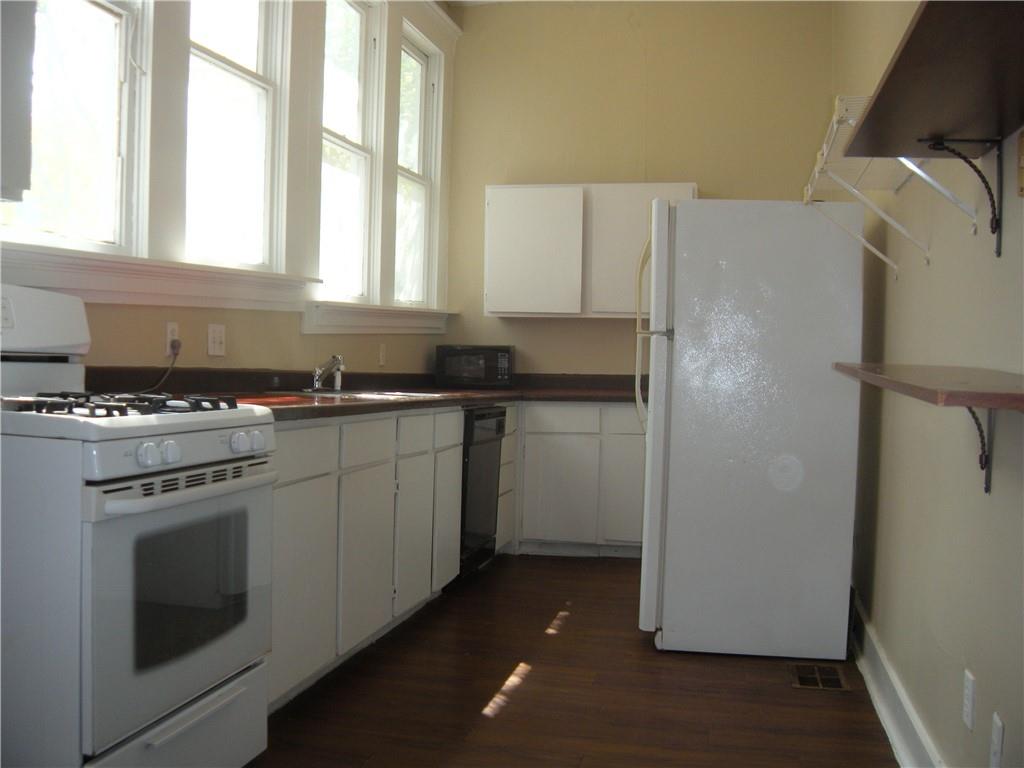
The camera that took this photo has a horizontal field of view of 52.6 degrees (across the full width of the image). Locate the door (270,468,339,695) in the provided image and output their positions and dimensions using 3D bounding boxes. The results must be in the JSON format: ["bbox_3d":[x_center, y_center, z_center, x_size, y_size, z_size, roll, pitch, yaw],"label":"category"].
[{"bbox_3d":[-0.663,0.617,3.270,0.022,0.628,0.520,2,1,14],"label":"door"}]

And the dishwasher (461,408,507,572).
[{"bbox_3d":[-0.414,0.531,5.210,0.600,0.860,0.610,2,1,11],"label":"dishwasher"}]

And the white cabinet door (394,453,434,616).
[{"bbox_3d":[-0.411,0.609,4.300,0.022,0.621,0.467,2,1,14],"label":"white cabinet door"}]

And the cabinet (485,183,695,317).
[{"bbox_3d":[0.477,-0.781,6.208,1.220,0.760,0.320,2,1,9],"label":"cabinet"}]

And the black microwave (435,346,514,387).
[{"bbox_3d":[-0.206,-0.097,6.164,0.445,0.255,0.330,2,1,7],"label":"black microwave"}]

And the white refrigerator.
[{"bbox_3d":[0.888,0.165,4.180,0.790,1.680,0.750,2,1,6],"label":"white refrigerator"}]

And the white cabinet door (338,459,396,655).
[{"bbox_3d":[-0.534,0.614,3.797,0.022,0.616,0.528,2,1,14],"label":"white cabinet door"}]

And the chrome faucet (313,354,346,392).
[{"bbox_3d":[-0.761,-0.048,4.330,0.150,0.155,0.100,2,1,10],"label":"chrome faucet"}]

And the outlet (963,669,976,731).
[{"bbox_3d":[0.954,0.658,2.160,0.010,0.115,0.072,2,1,12],"label":"outlet"}]

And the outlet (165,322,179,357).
[{"bbox_3d":[-1.135,-0.149,3.460,0.010,0.115,0.072,2,1,12],"label":"outlet"}]

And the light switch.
[{"bbox_3d":[-1.073,-0.158,3.760,0.010,0.115,0.116,2,1,12],"label":"light switch"}]

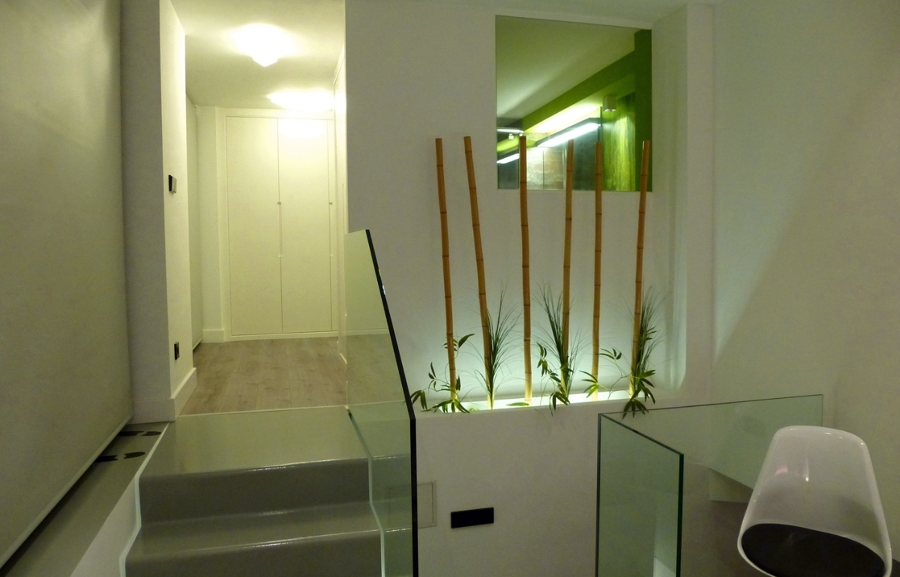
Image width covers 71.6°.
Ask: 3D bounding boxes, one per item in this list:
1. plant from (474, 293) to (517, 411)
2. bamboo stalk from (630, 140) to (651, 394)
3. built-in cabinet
[{"bbox_3d":[0.254,0.350,3.480,0.240,0.645,0.230,0,3,0],"label":"plant"},{"bbox_3d":[1.120,-0.115,3.697,0.035,1.522,0.035,3,0,-15],"label":"bamboo stalk"},{"bbox_3d":[-1.587,-0.576,5.908,0.970,2.060,0.050,-1,3,-15],"label":"built-in cabinet"}]

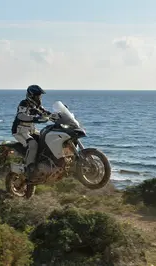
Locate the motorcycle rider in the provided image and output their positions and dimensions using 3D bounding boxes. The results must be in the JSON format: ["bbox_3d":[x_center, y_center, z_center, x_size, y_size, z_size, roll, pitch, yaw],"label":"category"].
[{"bbox_3d":[-0.649,-0.008,9.426,1.020,1.600,0.780,4,6,36],"label":"motorcycle rider"}]

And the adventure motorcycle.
[{"bbox_3d":[-0.449,0.287,9.302,2.240,1.520,0.950,-13,-4,36],"label":"adventure motorcycle"}]

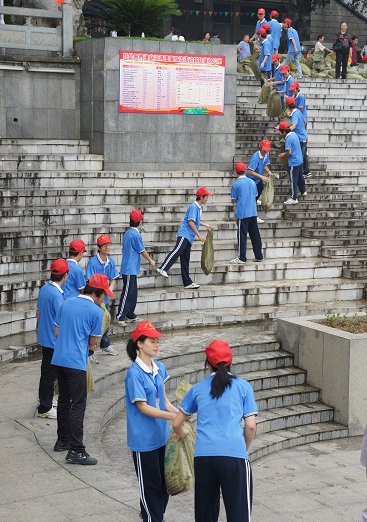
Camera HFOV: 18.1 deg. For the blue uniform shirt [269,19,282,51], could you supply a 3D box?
[{"bbox_3d":[2.434,-5.973,30.400,0.450,0.821,0.300,-1,7,-21],"label":"blue uniform shirt"}]

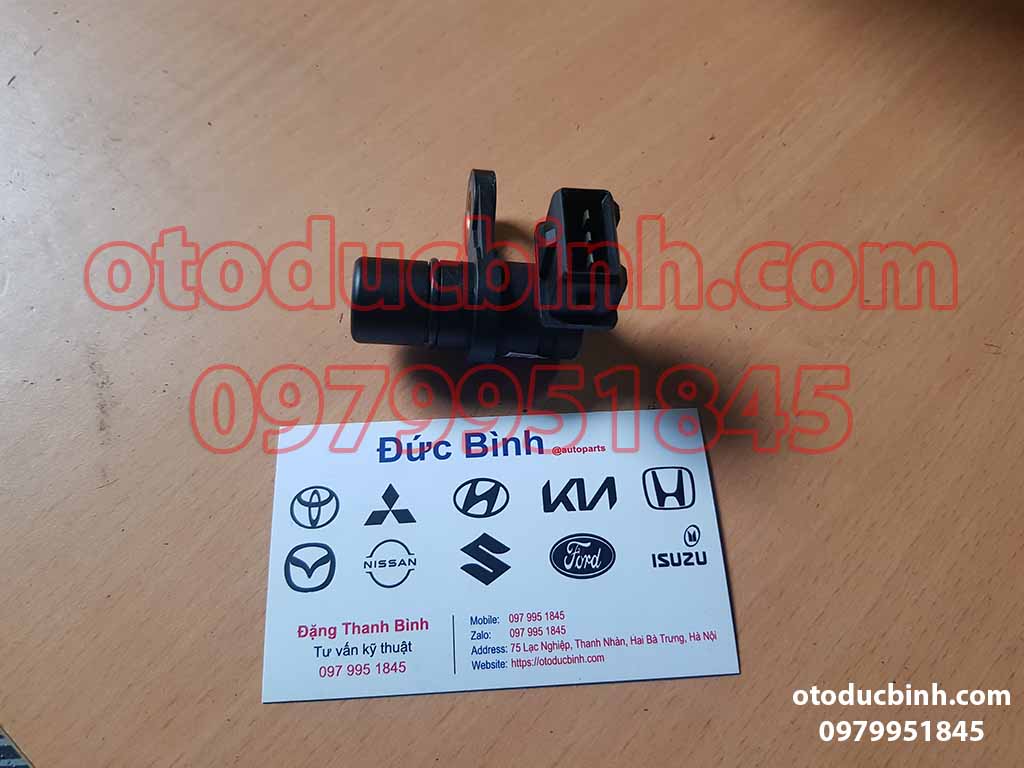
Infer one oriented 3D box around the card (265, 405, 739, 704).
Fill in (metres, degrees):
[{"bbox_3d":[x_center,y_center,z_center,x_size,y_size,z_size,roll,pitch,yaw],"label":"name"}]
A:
[{"bbox_3d":[-0.003,0.032,0.155,0.090,0.001,0.054,-2,67,-3],"label":"card"}]

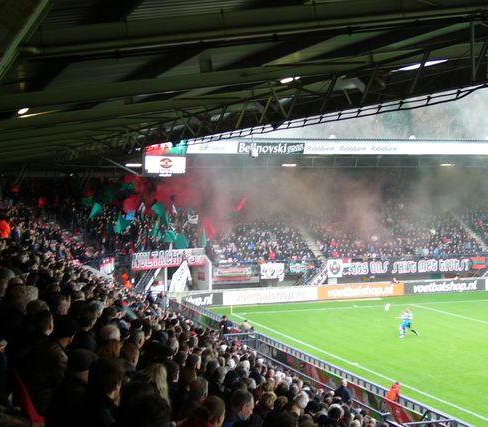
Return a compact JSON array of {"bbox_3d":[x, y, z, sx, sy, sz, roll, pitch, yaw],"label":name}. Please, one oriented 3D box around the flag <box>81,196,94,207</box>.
[{"bbox_3d":[-12.604,-0.988,79.666,0.960,0.690,0.250,-1,2,-14],"label":"flag"}]

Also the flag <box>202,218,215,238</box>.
[{"bbox_3d":[-2.837,1.277,80.065,1.000,1.660,0.250,-1,2,-10],"label":"flag"}]

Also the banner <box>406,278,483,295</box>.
[{"bbox_3d":[15.945,5.812,78.341,7.353,1.000,0.150,-1,2,-19],"label":"banner"}]

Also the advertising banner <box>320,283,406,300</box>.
[{"bbox_3d":[8.982,5.949,75.905,7.401,1.000,0.150,-1,2,-19],"label":"advertising banner"}]

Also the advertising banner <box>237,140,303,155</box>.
[{"bbox_3d":[2.121,-5.009,75.724,5.494,0.864,0.100,-1,2,-19],"label":"advertising banner"}]

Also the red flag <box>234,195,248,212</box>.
[{"bbox_3d":[-0.258,-0.838,84.918,1.150,1.420,0.250,-1,2,-9],"label":"red flag"}]

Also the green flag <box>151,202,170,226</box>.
[{"bbox_3d":[-6.764,0.081,80.000,1.458,1.944,0.350,-1,2,-14],"label":"green flag"}]

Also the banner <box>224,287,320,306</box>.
[{"bbox_3d":[1.966,6.087,73.451,7.468,1.000,0.150,-1,2,-19],"label":"banner"}]

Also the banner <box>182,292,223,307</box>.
[{"bbox_3d":[-3.040,6.185,71.700,3.141,1.000,0.150,-1,2,-19],"label":"banner"}]

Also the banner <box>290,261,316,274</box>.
[{"bbox_3d":[4.746,4.398,79.841,2.190,0.960,0.060,-1,2,-18],"label":"banner"}]

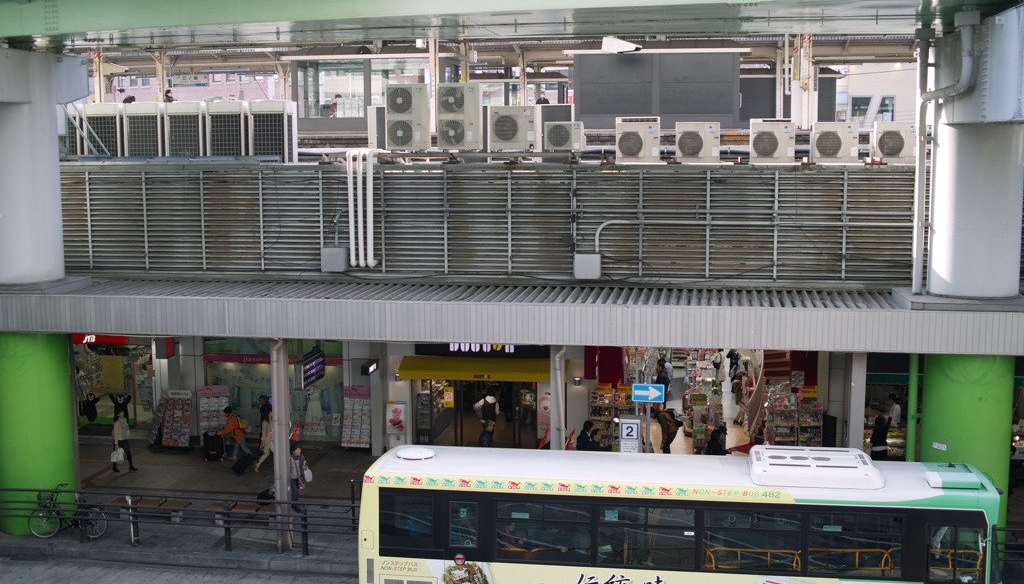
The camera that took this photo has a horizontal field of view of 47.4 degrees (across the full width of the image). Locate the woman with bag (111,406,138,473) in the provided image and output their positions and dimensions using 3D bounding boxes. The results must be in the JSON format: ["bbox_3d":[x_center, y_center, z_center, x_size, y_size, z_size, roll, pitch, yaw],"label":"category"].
[{"bbox_3d":[-9.746,3.709,29.225,0.580,1.620,0.460,3,7,24],"label":"woman with bag"}]

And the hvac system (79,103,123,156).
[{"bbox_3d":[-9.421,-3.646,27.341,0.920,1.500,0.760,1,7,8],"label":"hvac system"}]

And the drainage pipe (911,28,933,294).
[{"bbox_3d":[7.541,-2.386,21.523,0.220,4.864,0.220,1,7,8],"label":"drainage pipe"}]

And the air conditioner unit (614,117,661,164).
[{"bbox_3d":[2.732,-3.204,25.067,0.932,0.912,0.340,1,6,10],"label":"air conditioner unit"}]

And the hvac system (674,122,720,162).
[{"bbox_3d":[3.982,-3.164,24.867,0.925,0.888,0.340,1,6,10],"label":"hvac system"}]

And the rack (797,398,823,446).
[{"bbox_3d":[7.367,3.537,28.803,0.564,1.804,0.450,1,7,8],"label":"rack"}]

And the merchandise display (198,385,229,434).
[{"bbox_3d":[-8.108,3.395,31.565,0.840,1.720,0.450,-1,6,-6],"label":"merchandise display"}]

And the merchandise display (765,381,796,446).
[{"bbox_3d":[7.093,3.427,30.715,0.820,1.950,0.450,1,6,10],"label":"merchandise display"}]

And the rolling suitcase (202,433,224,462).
[{"bbox_3d":[-7.772,4.003,30.390,0.500,0.770,0.330,0,6,0],"label":"rolling suitcase"}]

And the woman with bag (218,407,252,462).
[{"bbox_3d":[-7.374,3.733,31.023,0.800,1.420,0.550,-2,6,-13],"label":"woman with bag"}]

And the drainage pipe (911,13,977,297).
[{"bbox_3d":[7.350,-2.208,19.841,0.530,4.750,2.480,1,6,10],"label":"drainage pipe"}]

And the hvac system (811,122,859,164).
[{"bbox_3d":[6.903,-3.170,24.842,0.893,0.867,0.330,1,7,8],"label":"hvac system"}]

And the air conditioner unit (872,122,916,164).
[{"bbox_3d":[8.145,-3.144,24.667,0.893,0.876,0.330,1,7,8],"label":"air conditioner unit"}]

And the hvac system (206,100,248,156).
[{"bbox_3d":[-6.336,-3.552,26.535,0.900,1.500,0.720,1,6,10],"label":"hvac system"}]

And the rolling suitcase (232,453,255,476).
[{"bbox_3d":[-6.645,4.274,28.800,0.500,0.230,0.350,-42,-2,12],"label":"rolling suitcase"}]

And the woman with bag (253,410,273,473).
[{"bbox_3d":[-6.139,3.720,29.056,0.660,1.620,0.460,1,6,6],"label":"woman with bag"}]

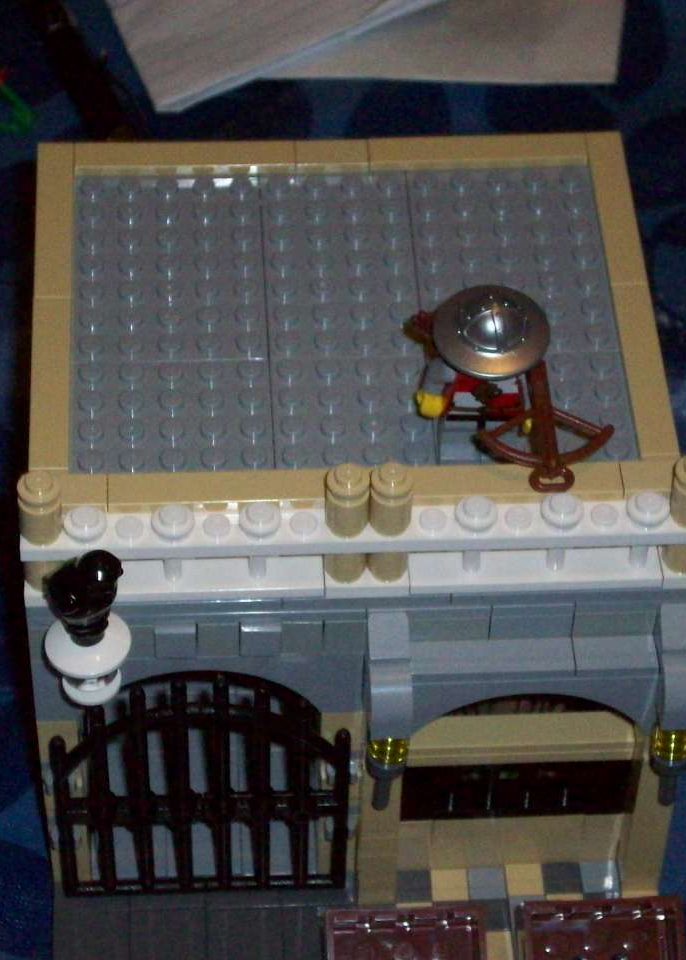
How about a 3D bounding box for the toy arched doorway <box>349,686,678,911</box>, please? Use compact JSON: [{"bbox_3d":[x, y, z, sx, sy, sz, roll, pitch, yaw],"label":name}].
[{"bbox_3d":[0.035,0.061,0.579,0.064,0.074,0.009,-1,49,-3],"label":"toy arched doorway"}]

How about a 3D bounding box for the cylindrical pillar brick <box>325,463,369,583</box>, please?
[{"bbox_3d":[0.001,0.008,0.528,0.008,0.027,0.008,1,49,-1],"label":"cylindrical pillar brick"}]

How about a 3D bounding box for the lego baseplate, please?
[{"bbox_3d":[0.000,-0.033,0.591,0.112,0.005,0.088,-1,49,-3],"label":"lego baseplate"}]

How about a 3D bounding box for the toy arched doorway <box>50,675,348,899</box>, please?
[{"bbox_3d":[-0.029,0.062,0.575,0.059,0.075,0.004,-1,49,-3],"label":"toy arched doorway"}]

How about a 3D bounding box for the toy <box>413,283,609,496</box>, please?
[{"bbox_3d":[0.033,-0.014,0.547,0.038,0.042,0.032,-1,49,-3],"label":"toy"}]

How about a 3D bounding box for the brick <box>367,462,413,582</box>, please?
[{"bbox_3d":[0.009,0.008,0.528,0.008,0.027,0.008,-1,49,-3],"label":"brick"}]

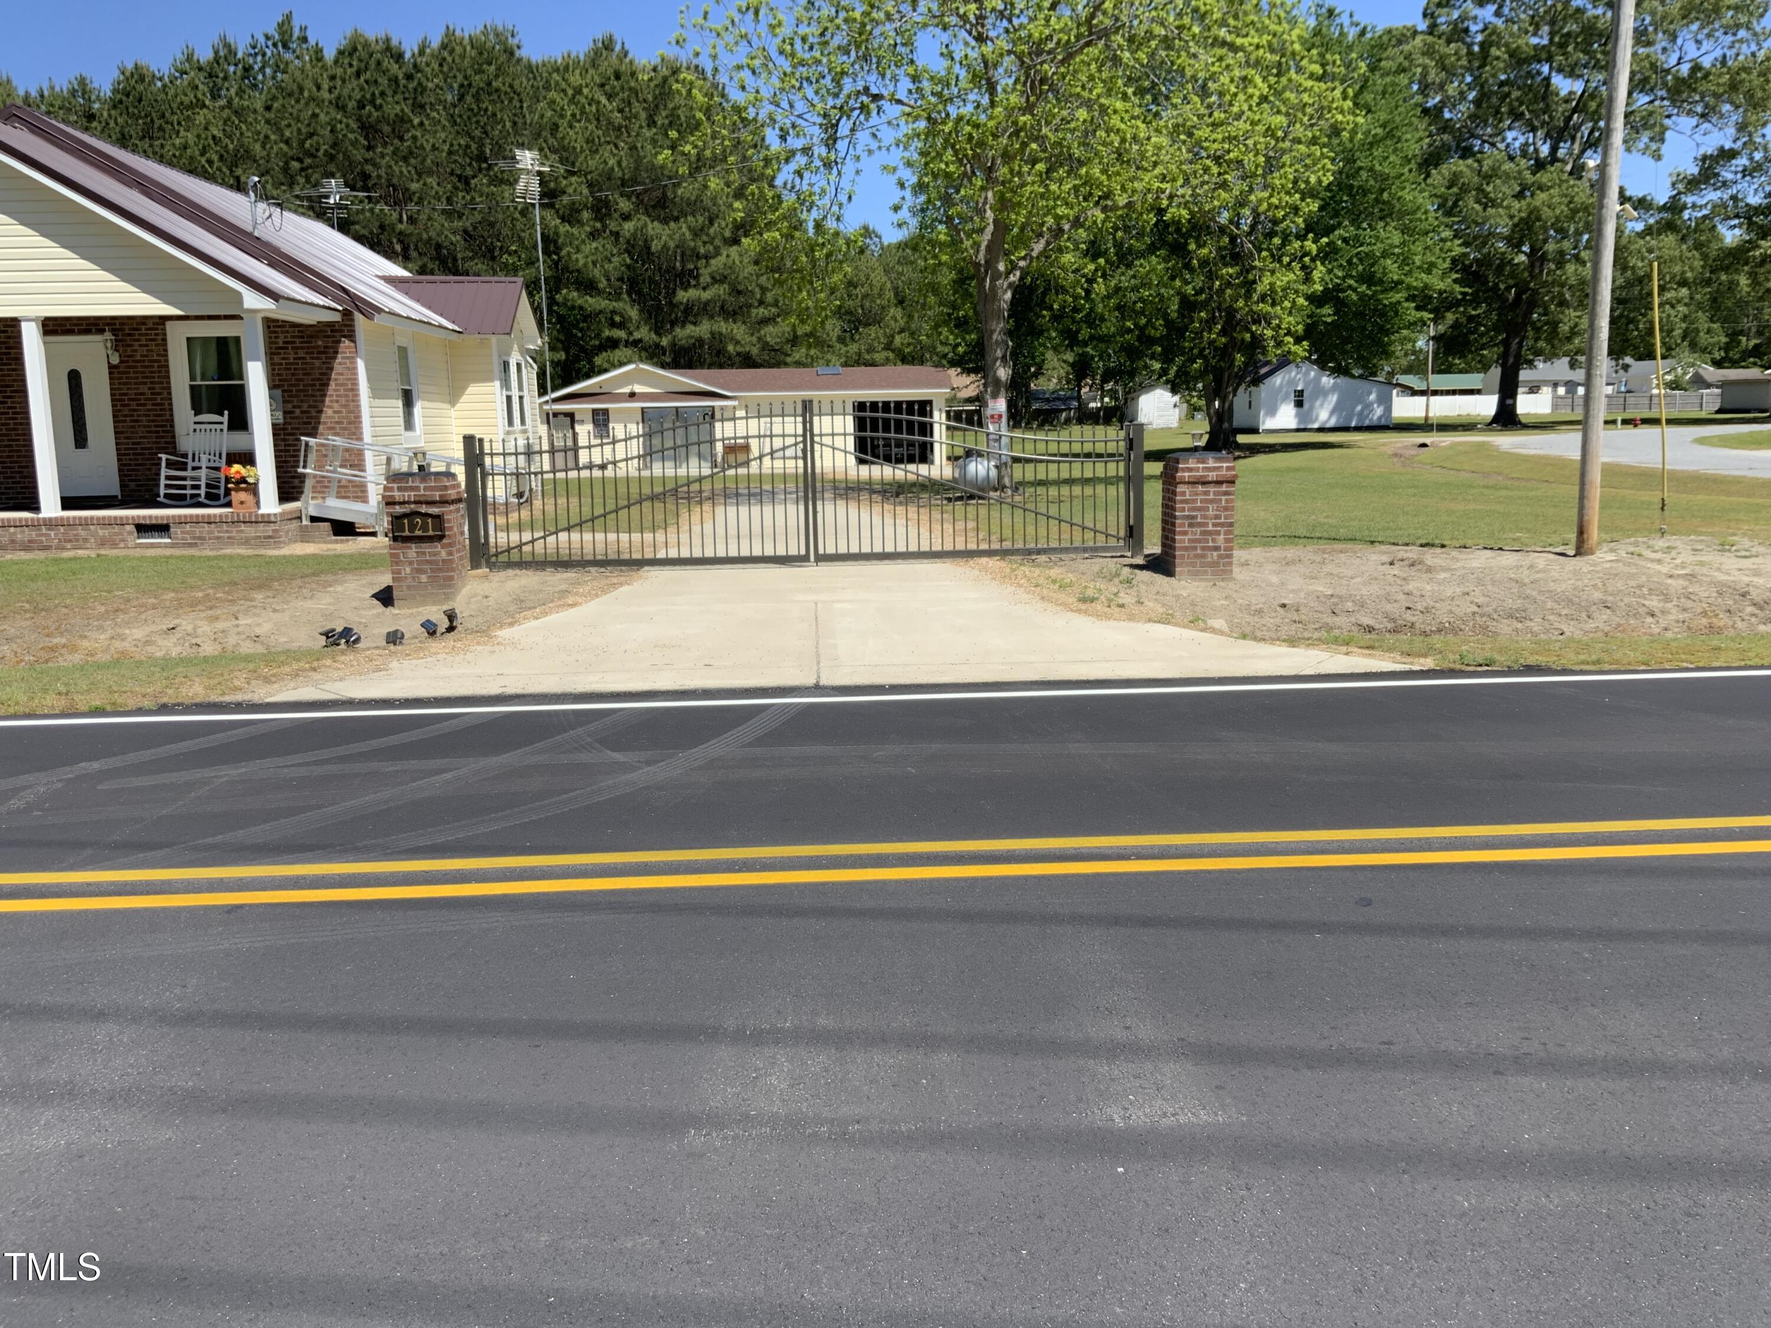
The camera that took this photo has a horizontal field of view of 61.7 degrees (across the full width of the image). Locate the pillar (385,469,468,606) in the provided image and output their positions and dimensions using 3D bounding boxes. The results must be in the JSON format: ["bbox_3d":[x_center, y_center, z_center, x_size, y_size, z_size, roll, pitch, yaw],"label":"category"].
[{"bbox_3d":[-3.801,-1.053,12.345,0.550,1.080,0.550,-2,10,-6],"label":"pillar"}]

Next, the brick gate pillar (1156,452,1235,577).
[{"bbox_3d":[2.706,-1.295,12.866,0.540,1.040,0.540,-2,10,-4],"label":"brick gate pillar"}]

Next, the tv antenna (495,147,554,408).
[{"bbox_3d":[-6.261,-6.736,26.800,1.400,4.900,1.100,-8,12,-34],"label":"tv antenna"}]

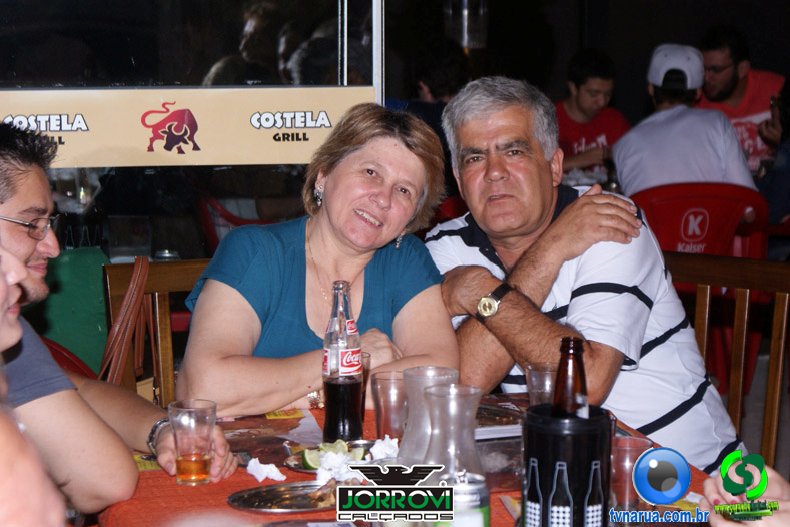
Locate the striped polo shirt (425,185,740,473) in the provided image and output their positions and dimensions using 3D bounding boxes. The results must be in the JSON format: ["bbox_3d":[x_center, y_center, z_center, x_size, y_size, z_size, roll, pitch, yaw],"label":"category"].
[{"bbox_3d":[0.326,0.170,3.879,0.460,0.560,0.340,-6,9,28],"label":"striped polo shirt"}]

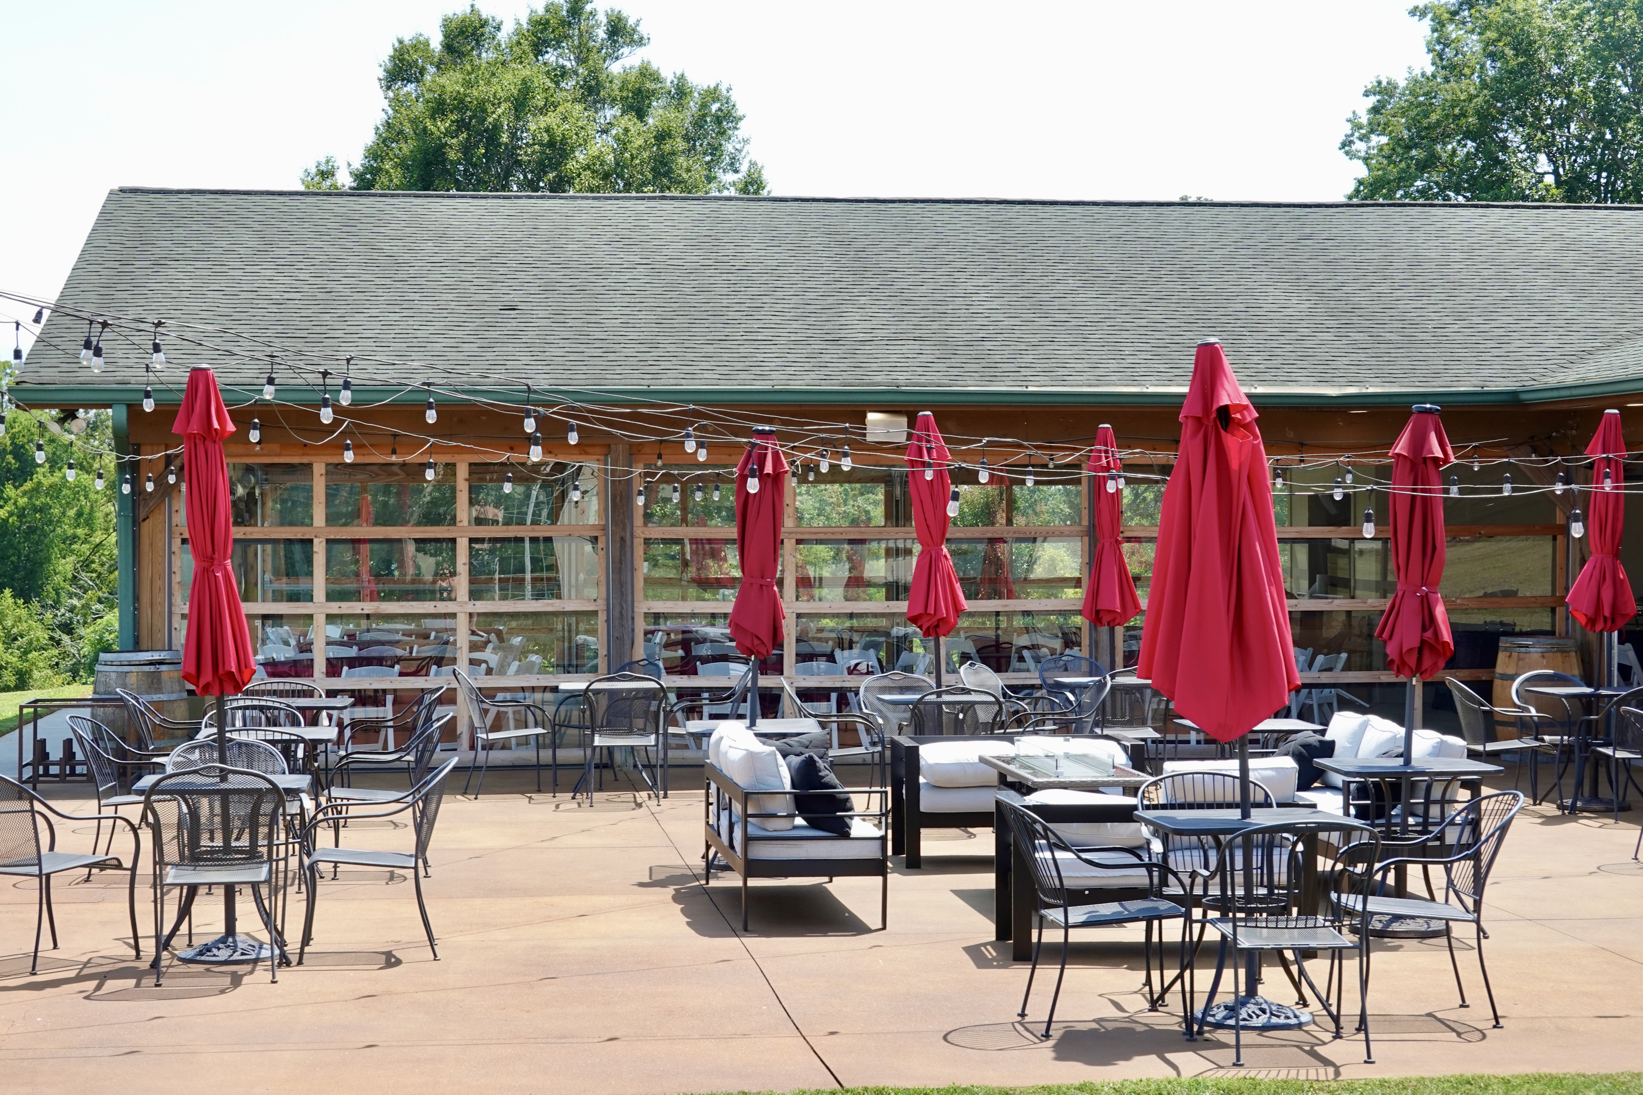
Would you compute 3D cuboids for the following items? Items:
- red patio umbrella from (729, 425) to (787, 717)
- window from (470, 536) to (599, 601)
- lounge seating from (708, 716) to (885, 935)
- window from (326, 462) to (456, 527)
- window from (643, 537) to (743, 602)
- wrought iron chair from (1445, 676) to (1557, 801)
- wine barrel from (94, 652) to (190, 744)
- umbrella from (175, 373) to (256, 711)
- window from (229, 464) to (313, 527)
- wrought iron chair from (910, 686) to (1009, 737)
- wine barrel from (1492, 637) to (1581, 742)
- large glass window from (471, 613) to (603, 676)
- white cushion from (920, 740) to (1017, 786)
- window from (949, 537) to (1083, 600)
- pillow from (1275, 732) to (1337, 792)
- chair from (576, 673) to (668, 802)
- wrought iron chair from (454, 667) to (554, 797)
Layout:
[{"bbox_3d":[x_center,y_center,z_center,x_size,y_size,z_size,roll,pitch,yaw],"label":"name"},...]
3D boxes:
[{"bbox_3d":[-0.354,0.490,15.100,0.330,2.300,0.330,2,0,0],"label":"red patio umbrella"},{"bbox_3d":[-2.158,0.161,20.549,0.971,0.489,0.050,0,0,-7],"label":"window"},{"bbox_3d":[-0.144,1.292,13.053,0.670,0.830,1.640,0,0,-8],"label":"lounge seating"},{"bbox_3d":[-3.207,-0.393,20.423,0.963,0.479,0.050,0,0,-7],"label":"window"},{"bbox_3d":[-0.844,0.166,21.155,1.078,0.491,0.050,0,0,-7],"label":"window"},{"bbox_3d":[4.334,1.254,17.529,0.640,0.850,0.570,0,0,-11],"label":"wrought iron chair"},{"bbox_3d":[-4.837,1.218,19.450,0.690,0.950,0.690,0,0,-7],"label":"wine barrel"},{"bbox_3d":[-2.547,0.419,11.510,0.340,2.349,0.340,-3,0,0],"label":"umbrella"},{"bbox_3d":[-4.348,-0.396,20.743,0.979,0.472,0.050,0,0,-7],"label":"window"},{"bbox_3d":[0.780,1.277,16.720,0.590,0.885,0.660,0,0,-13],"label":"wrought iron chair"},{"bbox_3d":[5.514,1.183,21.100,0.690,0.950,0.690,0,0,-7],"label":"wine barrel"},{"bbox_3d":[-2.189,0.742,20.997,0.989,0.492,0.050,0,0,-7],"label":"large glass window"},{"bbox_3d":[0.814,1.197,15.100,0.560,0.170,0.520,0,12,-6],"label":"white cushion"},{"bbox_3d":[1.519,0.166,21.432,1.071,0.493,0.050,0,0,-7],"label":"window"},{"bbox_3d":[2.620,1.165,14.800,0.140,0.370,0.390,39,-18,-24],"label":"pillow"},{"bbox_3d":[-1.320,1.268,18.330,0.580,0.885,0.660,0,0,-5],"label":"chair"},{"bbox_3d":[-2.162,1.244,18.514,0.640,0.860,0.570,0,0,-14],"label":"wrought iron chair"}]

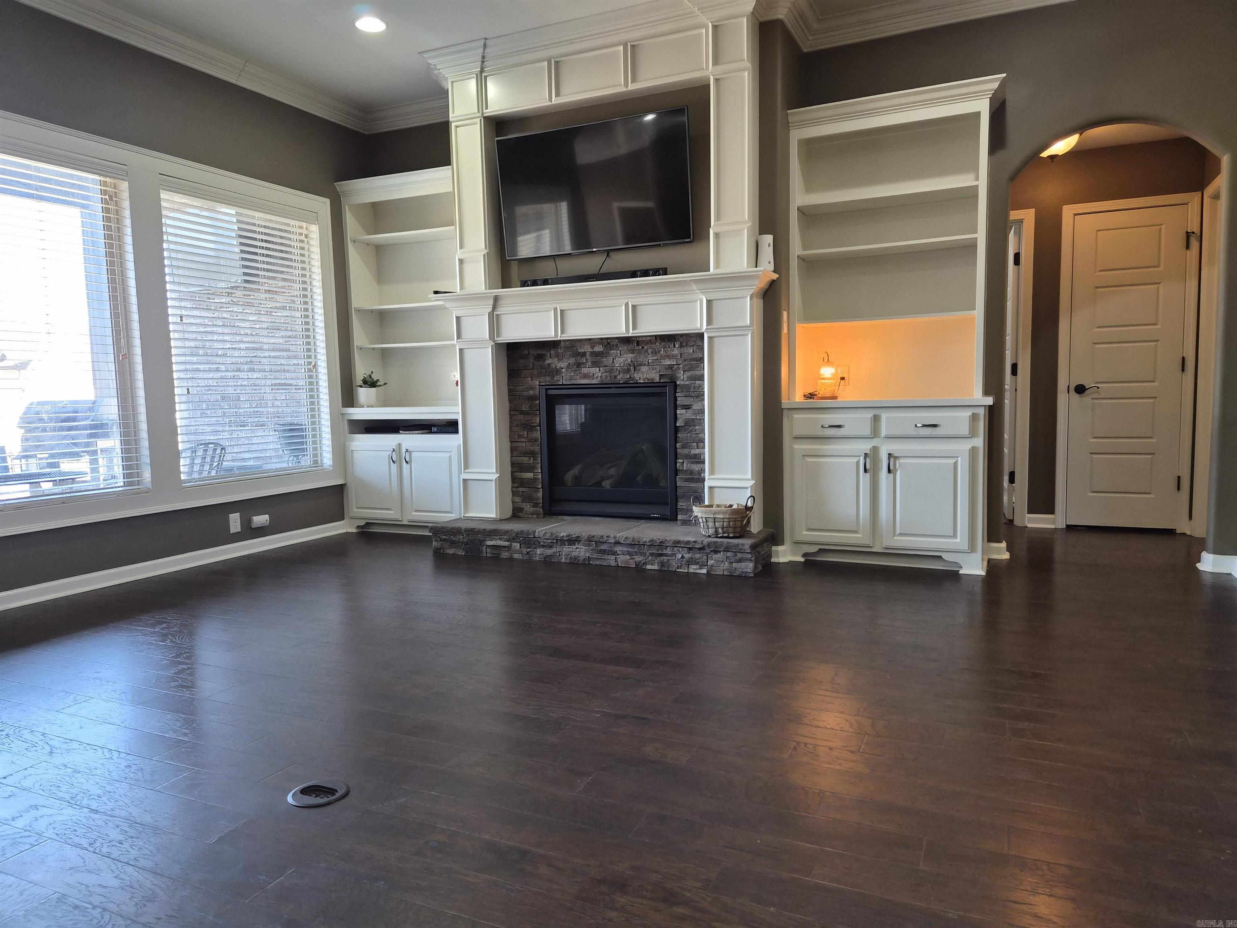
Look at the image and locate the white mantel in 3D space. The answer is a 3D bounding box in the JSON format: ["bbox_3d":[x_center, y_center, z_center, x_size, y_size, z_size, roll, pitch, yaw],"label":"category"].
[{"bbox_3d":[-0.127,-0.324,4.752,2.099,1.374,0.270,1,6,25],"label":"white mantel"}]

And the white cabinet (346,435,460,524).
[{"bbox_3d":[-1.360,0.126,5.789,1.023,0.690,0.463,1,6,25],"label":"white cabinet"}]

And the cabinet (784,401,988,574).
[{"bbox_3d":[1.458,0.091,4.467,1.034,0.880,0.473,1,6,25],"label":"cabinet"}]

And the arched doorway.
[{"bbox_3d":[2.518,-0.594,4.248,0.931,2.239,0.150,1,6,25],"label":"arched doorway"}]

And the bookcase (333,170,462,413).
[{"bbox_3d":[-1.369,-1.166,5.711,1.023,1.568,0.376,1,6,25],"label":"bookcase"}]

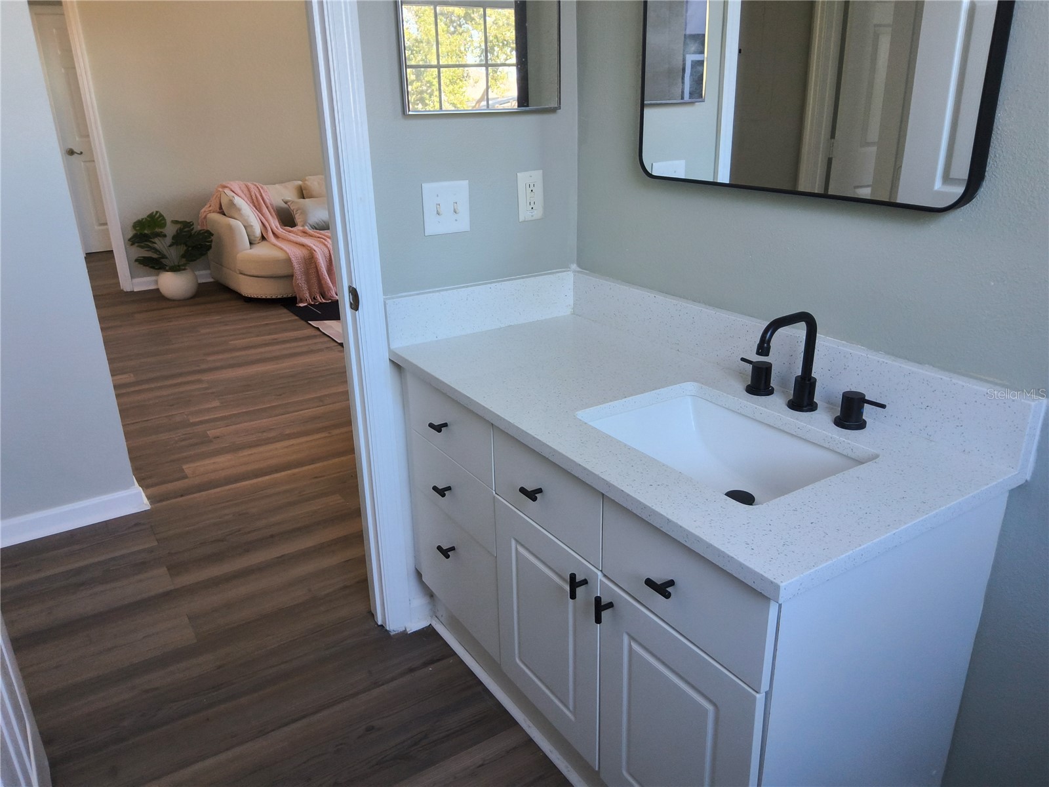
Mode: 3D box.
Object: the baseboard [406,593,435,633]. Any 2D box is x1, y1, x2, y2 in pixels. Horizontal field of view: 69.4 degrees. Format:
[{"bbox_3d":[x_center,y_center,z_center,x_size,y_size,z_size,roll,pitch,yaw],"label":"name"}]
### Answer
[{"bbox_3d":[-0.288,0.607,2.096,0.068,0.098,0.020,-14,24,-29],"label":"baseboard"}]

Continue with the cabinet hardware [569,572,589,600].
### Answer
[{"bbox_3d":[0.089,0.317,1.253,0.034,0.051,0.012,-13,24,-31],"label":"cabinet hardware"}]

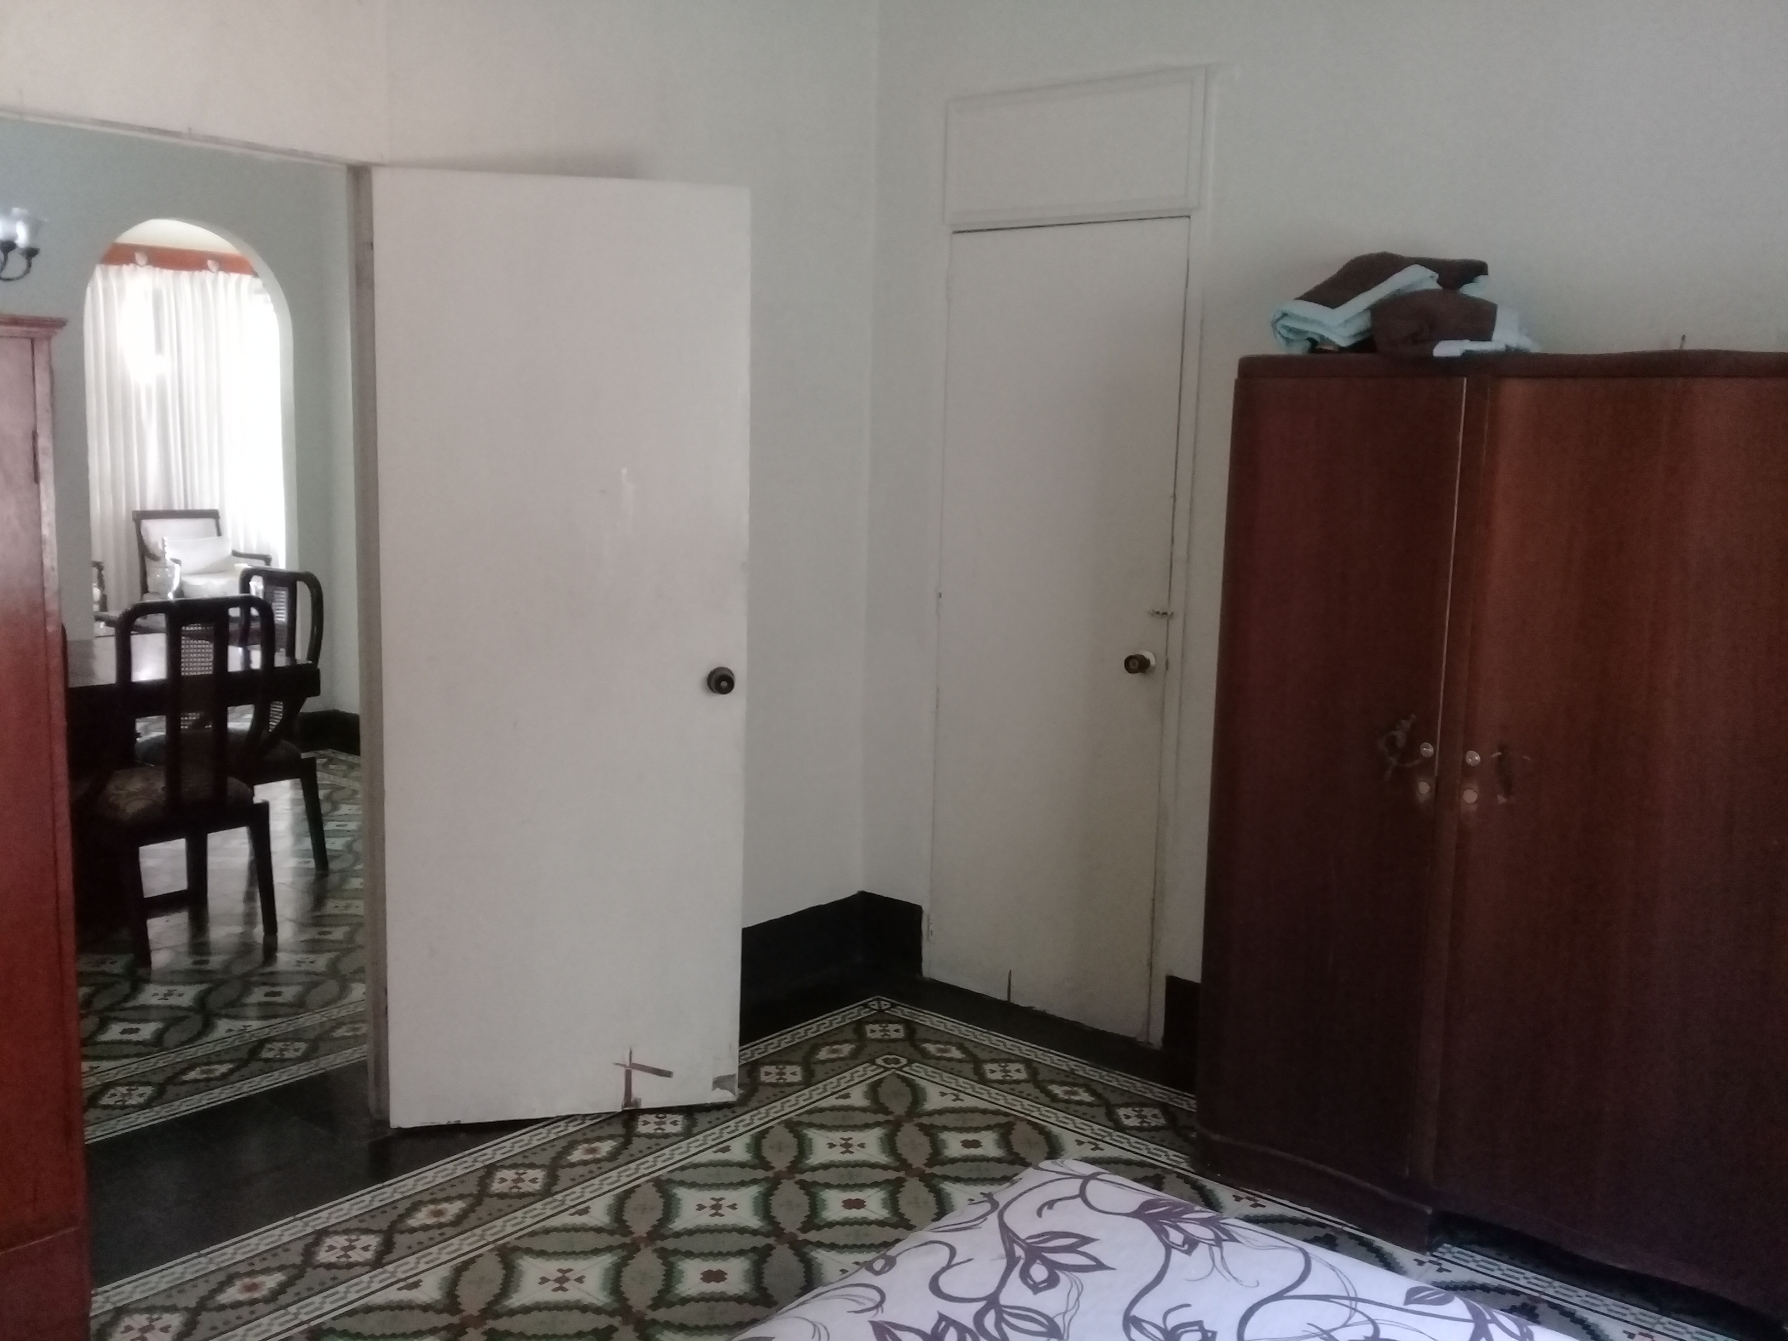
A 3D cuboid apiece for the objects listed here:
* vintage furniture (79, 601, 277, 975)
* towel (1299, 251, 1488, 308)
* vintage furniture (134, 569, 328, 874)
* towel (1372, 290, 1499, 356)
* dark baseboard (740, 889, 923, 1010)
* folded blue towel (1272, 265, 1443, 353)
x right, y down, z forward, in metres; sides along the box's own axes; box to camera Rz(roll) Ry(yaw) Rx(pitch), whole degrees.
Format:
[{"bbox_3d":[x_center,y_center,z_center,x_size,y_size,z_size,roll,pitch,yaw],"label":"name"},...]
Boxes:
[{"bbox_3d":[-2.256,0.301,4.956,0.520,1.060,0.500,8,10,39],"label":"vintage furniture"},{"bbox_3d":[1.013,-0.776,3.234,0.310,0.095,0.280,8,10,39],"label":"towel"},{"bbox_3d":[-2.357,0.205,5.671,0.500,1.060,0.520,8,10,39],"label":"vintage furniture"},{"bbox_3d":[1.053,-0.677,3.140,0.230,0.120,0.230,8,10,39],"label":"towel"},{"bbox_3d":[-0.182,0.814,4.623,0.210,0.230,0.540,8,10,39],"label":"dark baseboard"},{"bbox_3d":[0.952,-0.723,3.278,0.280,0.150,0.280,8,10,39],"label":"folded blue towel"}]

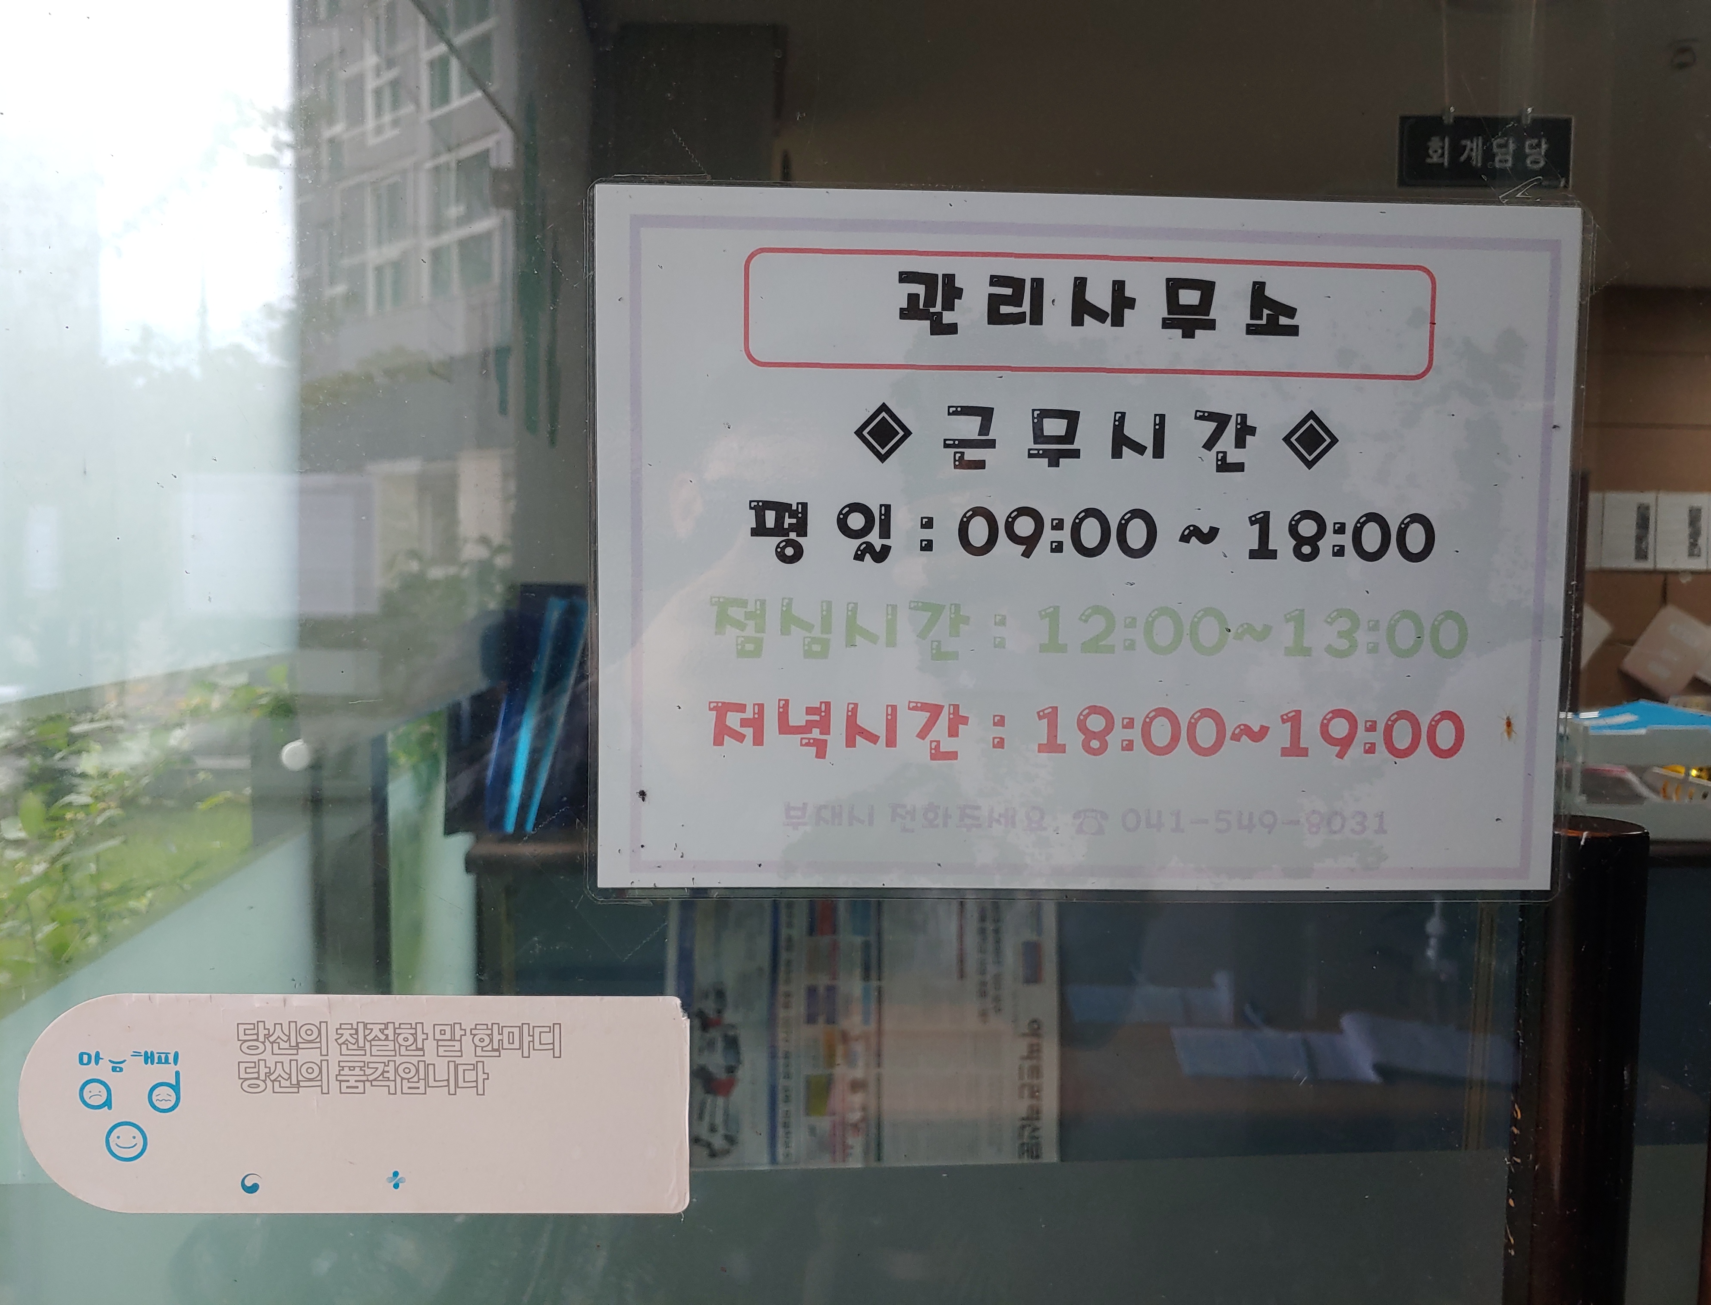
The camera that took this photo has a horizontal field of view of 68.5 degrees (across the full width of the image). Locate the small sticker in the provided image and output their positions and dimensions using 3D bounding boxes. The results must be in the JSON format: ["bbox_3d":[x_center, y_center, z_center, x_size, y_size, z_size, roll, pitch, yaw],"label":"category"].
[{"bbox_3d":[-0.152,0.139,0.384,0.202,0.069,0.004,1,3,-2],"label":"small sticker"}]

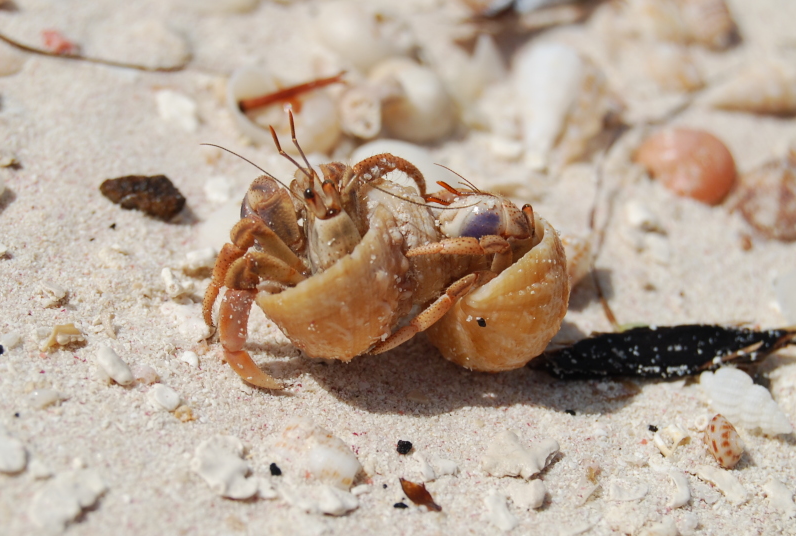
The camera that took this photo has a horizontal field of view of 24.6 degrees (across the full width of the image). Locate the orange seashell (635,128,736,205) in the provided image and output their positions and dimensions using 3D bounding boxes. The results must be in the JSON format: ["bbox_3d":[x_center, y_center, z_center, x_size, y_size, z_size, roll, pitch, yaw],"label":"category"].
[{"bbox_3d":[0.068,-0.024,0.432,0.025,0.017,0.021,19,35,30],"label":"orange seashell"}]

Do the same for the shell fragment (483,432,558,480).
[{"bbox_3d":[0.025,0.039,0.382,0.017,0.005,0.011,0,33,0],"label":"shell fragment"}]

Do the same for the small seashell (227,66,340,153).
[{"bbox_3d":[-0.031,-0.043,0.497,0.029,0.018,0.023,0,33,0],"label":"small seashell"}]

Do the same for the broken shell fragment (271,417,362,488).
[{"bbox_3d":[-0.015,0.035,0.345,0.017,0.008,0.011,32,45,20],"label":"broken shell fragment"}]

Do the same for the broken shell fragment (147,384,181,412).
[{"bbox_3d":[-0.051,0.029,0.400,0.007,0.004,0.007,0,33,0],"label":"broken shell fragment"}]

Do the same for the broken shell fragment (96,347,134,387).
[{"bbox_3d":[-0.063,0.022,0.409,0.006,0.005,0.013,-19,37,-26],"label":"broken shell fragment"}]

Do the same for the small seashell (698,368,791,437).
[{"bbox_3d":[0.071,0.028,0.374,0.021,0.008,0.009,30,45,18],"label":"small seashell"}]

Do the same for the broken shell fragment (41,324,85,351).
[{"bbox_3d":[-0.077,0.016,0.419,0.009,0.004,0.005,0,33,0],"label":"broken shell fragment"}]

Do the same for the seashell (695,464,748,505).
[{"bbox_3d":[0.064,0.043,0.360,0.012,0.002,0.006,34,46,22],"label":"seashell"}]

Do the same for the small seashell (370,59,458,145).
[{"bbox_3d":[0.004,-0.046,0.501,0.023,0.018,0.021,0,33,0],"label":"small seashell"}]

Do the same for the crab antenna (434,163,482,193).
[{"bbox_3d":[0.012,-0.018,0.362,0.009,0.006,0.004,10,42,-4],"label":"crab antenna"}]

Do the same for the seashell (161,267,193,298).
[{"bbox_3d":[-0.045,0.003,0.374,0.006,0.004,0.007,-10,47,-24],"label":"seashell"}]

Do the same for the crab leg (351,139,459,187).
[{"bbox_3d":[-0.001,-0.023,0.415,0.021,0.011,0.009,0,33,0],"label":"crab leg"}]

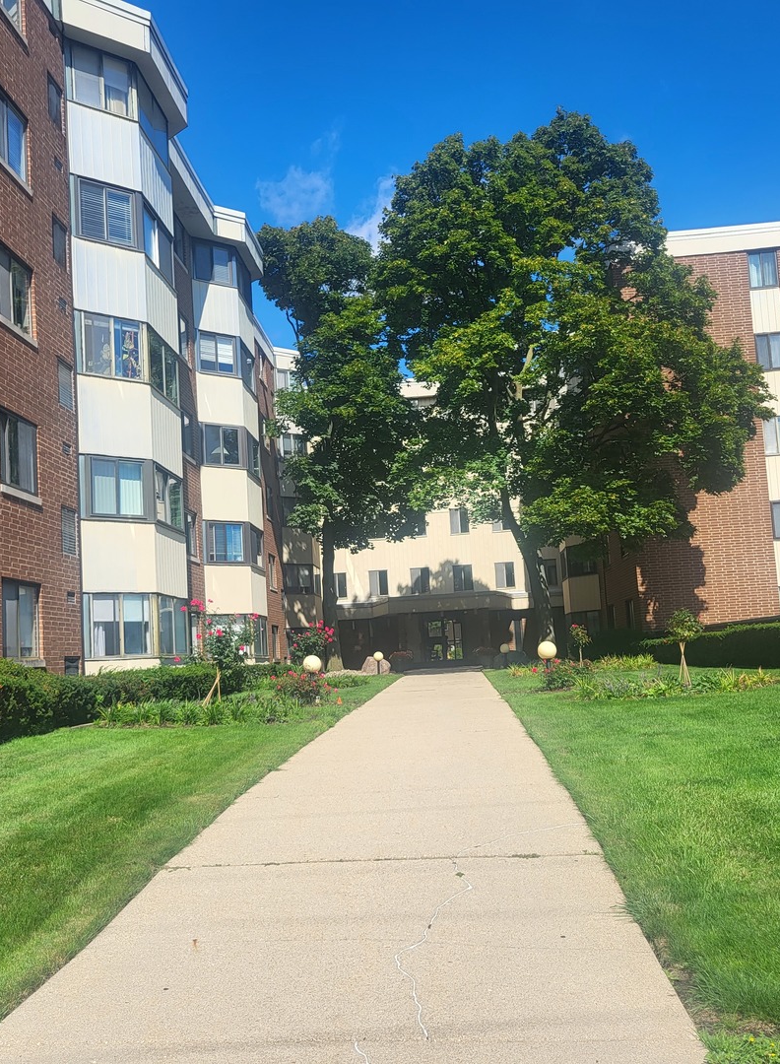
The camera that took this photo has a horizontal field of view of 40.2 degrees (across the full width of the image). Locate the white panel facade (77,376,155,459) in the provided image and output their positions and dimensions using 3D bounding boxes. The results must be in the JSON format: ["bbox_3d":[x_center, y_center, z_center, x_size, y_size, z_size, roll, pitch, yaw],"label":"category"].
[{"bbox_3d":[-4.922,-2.034,19.082,1.420,1.340,0.150,2,-9,-43],"label":"white panel facade"}]

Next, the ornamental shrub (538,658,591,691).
[{"bbox_3d":[3.439,2.806,20.995,1.020,0.640,0.950,-4,-6,0],"label":"ornamental shrub"}]

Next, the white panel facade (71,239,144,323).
[{"bbox_3d":[-5.087,-4.583,19.369,1.420,1.340,0.150,2,-9,-43],"label":"white panel facade"}]

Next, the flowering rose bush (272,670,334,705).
[{"bbox_3d":[-1.747,3.138,21.396,1.200,0.720,1.100,-4,-6,0],"label":"flowering rose bush"}]

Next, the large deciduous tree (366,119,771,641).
[{"bbox_3d":[5.384,-4.495,31.660,11.200,15.600,10.500,-4,-6,0],"label":"large deciduous tree"}]

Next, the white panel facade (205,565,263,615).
[{"bbox_3d":[-3.994,1.581,28.743,0.700,1.340,2.750,-7,-7,30],"label":"white panel facade"}]

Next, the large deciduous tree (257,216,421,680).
[{"bbox_3d":[-1.731,-3.025,36.576,5.800,15.300,5.800,-4,-6,0],"label":"large deciduous tree"}]

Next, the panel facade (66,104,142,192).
[{"bbox_3d":[-5.263,-7.082,19.650,1.420,1.340,0.150,2,-9,-43],"label":"panel facade"}]

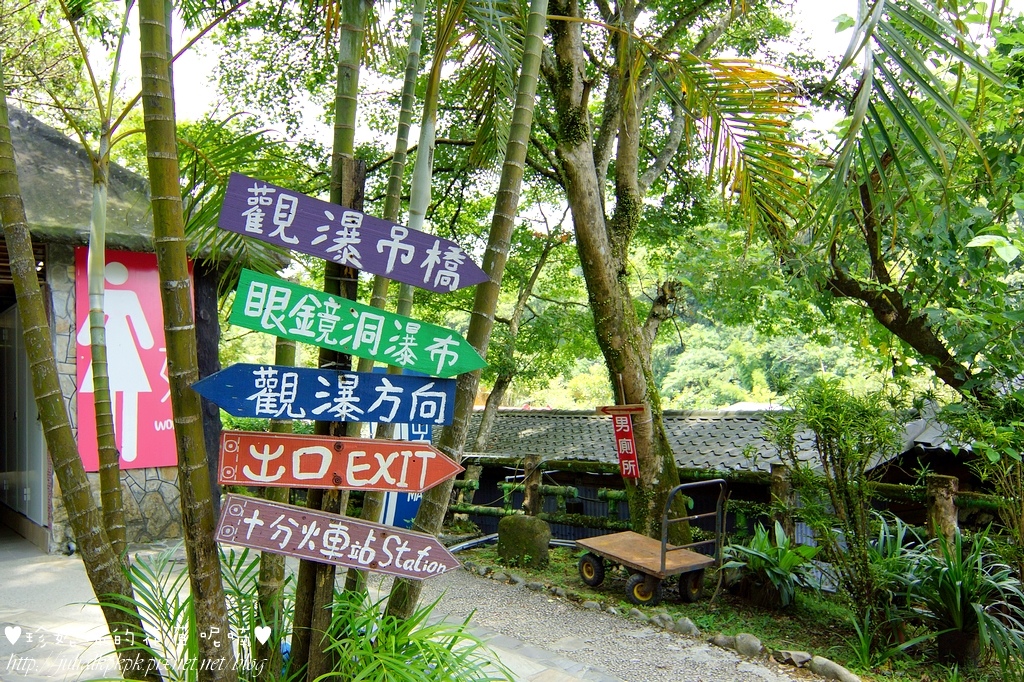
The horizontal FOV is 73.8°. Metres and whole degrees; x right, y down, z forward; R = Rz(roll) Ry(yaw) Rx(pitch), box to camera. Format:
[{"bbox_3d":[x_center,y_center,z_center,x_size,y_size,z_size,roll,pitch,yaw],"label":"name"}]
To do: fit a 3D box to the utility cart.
[{"bbox_3d":[1.165,1.642,5.800,0.670,0.960,1.070,2,-2,-34],"label":"utility cart"}]

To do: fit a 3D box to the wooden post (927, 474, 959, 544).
[{"bbox_3d":[2.902,1.250,4.600,0.200,0.701,0.200,0,-2,32],"label":"wooden post"}]

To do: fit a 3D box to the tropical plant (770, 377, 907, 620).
[{"bbox_3d":[2.235,1.085,4.700,0.900,1.630,0.800,0,-2,26],"label":"tropical plant"}]

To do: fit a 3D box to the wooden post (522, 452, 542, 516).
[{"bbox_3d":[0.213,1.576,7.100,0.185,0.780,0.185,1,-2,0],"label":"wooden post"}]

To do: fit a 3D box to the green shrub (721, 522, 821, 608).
[{"bbox_3d":[1.951,1.687,5.150,0.690,0.640,0.640,0,-2,21],"label":"green shrub"}]

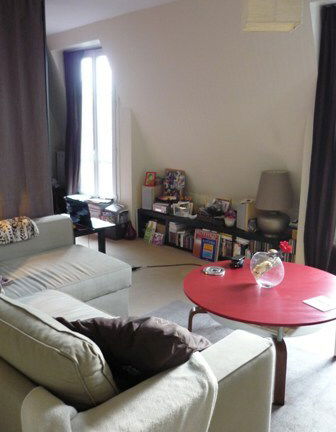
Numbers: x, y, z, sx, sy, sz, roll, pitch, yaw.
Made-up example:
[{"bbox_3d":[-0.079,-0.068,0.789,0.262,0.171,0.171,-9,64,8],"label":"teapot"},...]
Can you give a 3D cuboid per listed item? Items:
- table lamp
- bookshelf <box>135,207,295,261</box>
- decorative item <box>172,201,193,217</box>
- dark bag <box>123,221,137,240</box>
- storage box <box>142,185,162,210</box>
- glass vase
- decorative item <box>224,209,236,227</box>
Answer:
[{"bbox_3d":[1.045,-0.107,4.120,0.345,0.610,0.345,-11,17,-42],"label":"table lamp"},{"bbox_3d":[0.435,0.234,4.838,0.280,0.368,2.100,-11,17,-42],"label":"bookshelf"},{"bbox_3d":[0.166,-0.087,5.030,0.210,0.175,0.110,7,14,29],"label":"decorative item"},{"bbox_3d":[-0.422,0.147,4.741,0.165,0.215,0.130,0,12,-5],"label":"dark bag"},{"bbox_3d":[-0.197,-0.238,5.420,0.230,0.300,0.130,-11,17,-42],"label":"storage box"},{"bbox_3d":[0.638,0.327,2.728,0.205,0.215,0.205,3,13,11],"label":"glass vase"},{"bbox_3d":[0.654,0.027,4.482,0.125,0.190,0.125,0,12,0],"label":"decorative item"}]

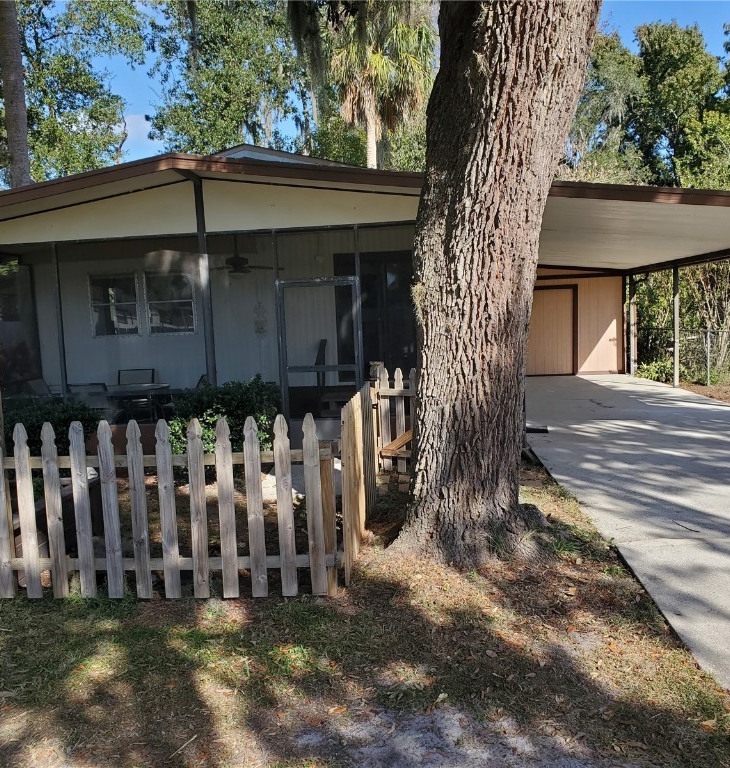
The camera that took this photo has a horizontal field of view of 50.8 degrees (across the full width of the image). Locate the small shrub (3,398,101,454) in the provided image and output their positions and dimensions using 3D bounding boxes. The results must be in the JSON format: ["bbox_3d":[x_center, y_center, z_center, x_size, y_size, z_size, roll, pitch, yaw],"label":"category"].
[{"bbox_3d":[-3.813,0.587,9.260,1.100,0.820,0.850,-2,5,5],"label":"small shrub"}]

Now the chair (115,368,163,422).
[{"bbox_3d":[-3.507,0.262,11.895,0.600,0.910,0.700,-3,5,-9],"label":"chair"}]

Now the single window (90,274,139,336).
[{"bbox_3d":[-4.118,-1.290,12.643,0.780,0.980,0.100,-2,5,5],"label":"single window"}]

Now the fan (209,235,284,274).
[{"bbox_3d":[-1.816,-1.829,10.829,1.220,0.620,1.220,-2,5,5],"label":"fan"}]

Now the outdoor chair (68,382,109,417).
[{"bbox_3d":[-3.489,0.409,10.273,0.600,0.900,0.700,-1,5,15],"label":"outdoor chair"}]

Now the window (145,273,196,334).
[{"bbox_3d":[-3.176,-1.314,12.558,0.780,0.980,0.100,-2,5,5],"label":"window"}]

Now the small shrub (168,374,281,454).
[{"bbox_3d":[-1.659,0.406,9.034,1.200,1.030,1.000,-2,5,5],"label":"small shrub"}]

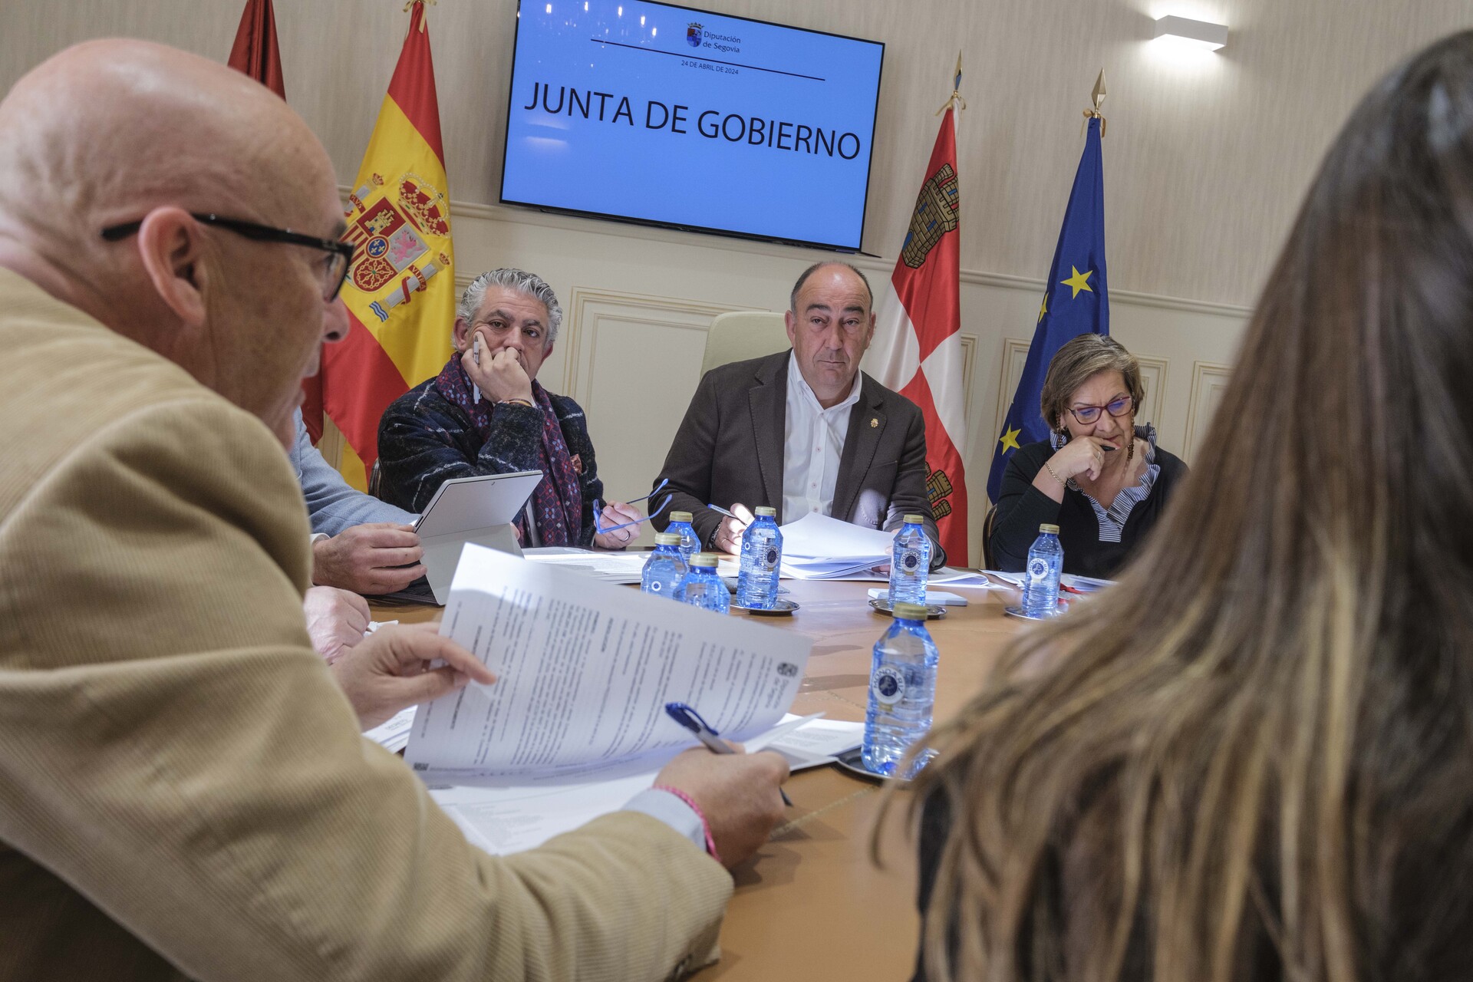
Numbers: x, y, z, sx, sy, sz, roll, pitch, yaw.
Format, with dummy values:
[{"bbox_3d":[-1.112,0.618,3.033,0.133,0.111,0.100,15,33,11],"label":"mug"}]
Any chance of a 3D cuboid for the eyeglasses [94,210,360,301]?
[{"bbox_3d":[-0.320,-0.150,0.873,0.145,0.046,0.142,8,3,-28],"label":"eyeglasses"}]

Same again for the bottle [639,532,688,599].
[{"bbox_3d":[-0.091,0.131,1.711,0.062,0.157,0.062,6,4,0],"label":"bottle"}]

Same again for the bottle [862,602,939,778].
[{"bbox_3d":[0.158,0.186,1.316,0.062,0.152,0.062,6,5,0],"label":"bottle"}]

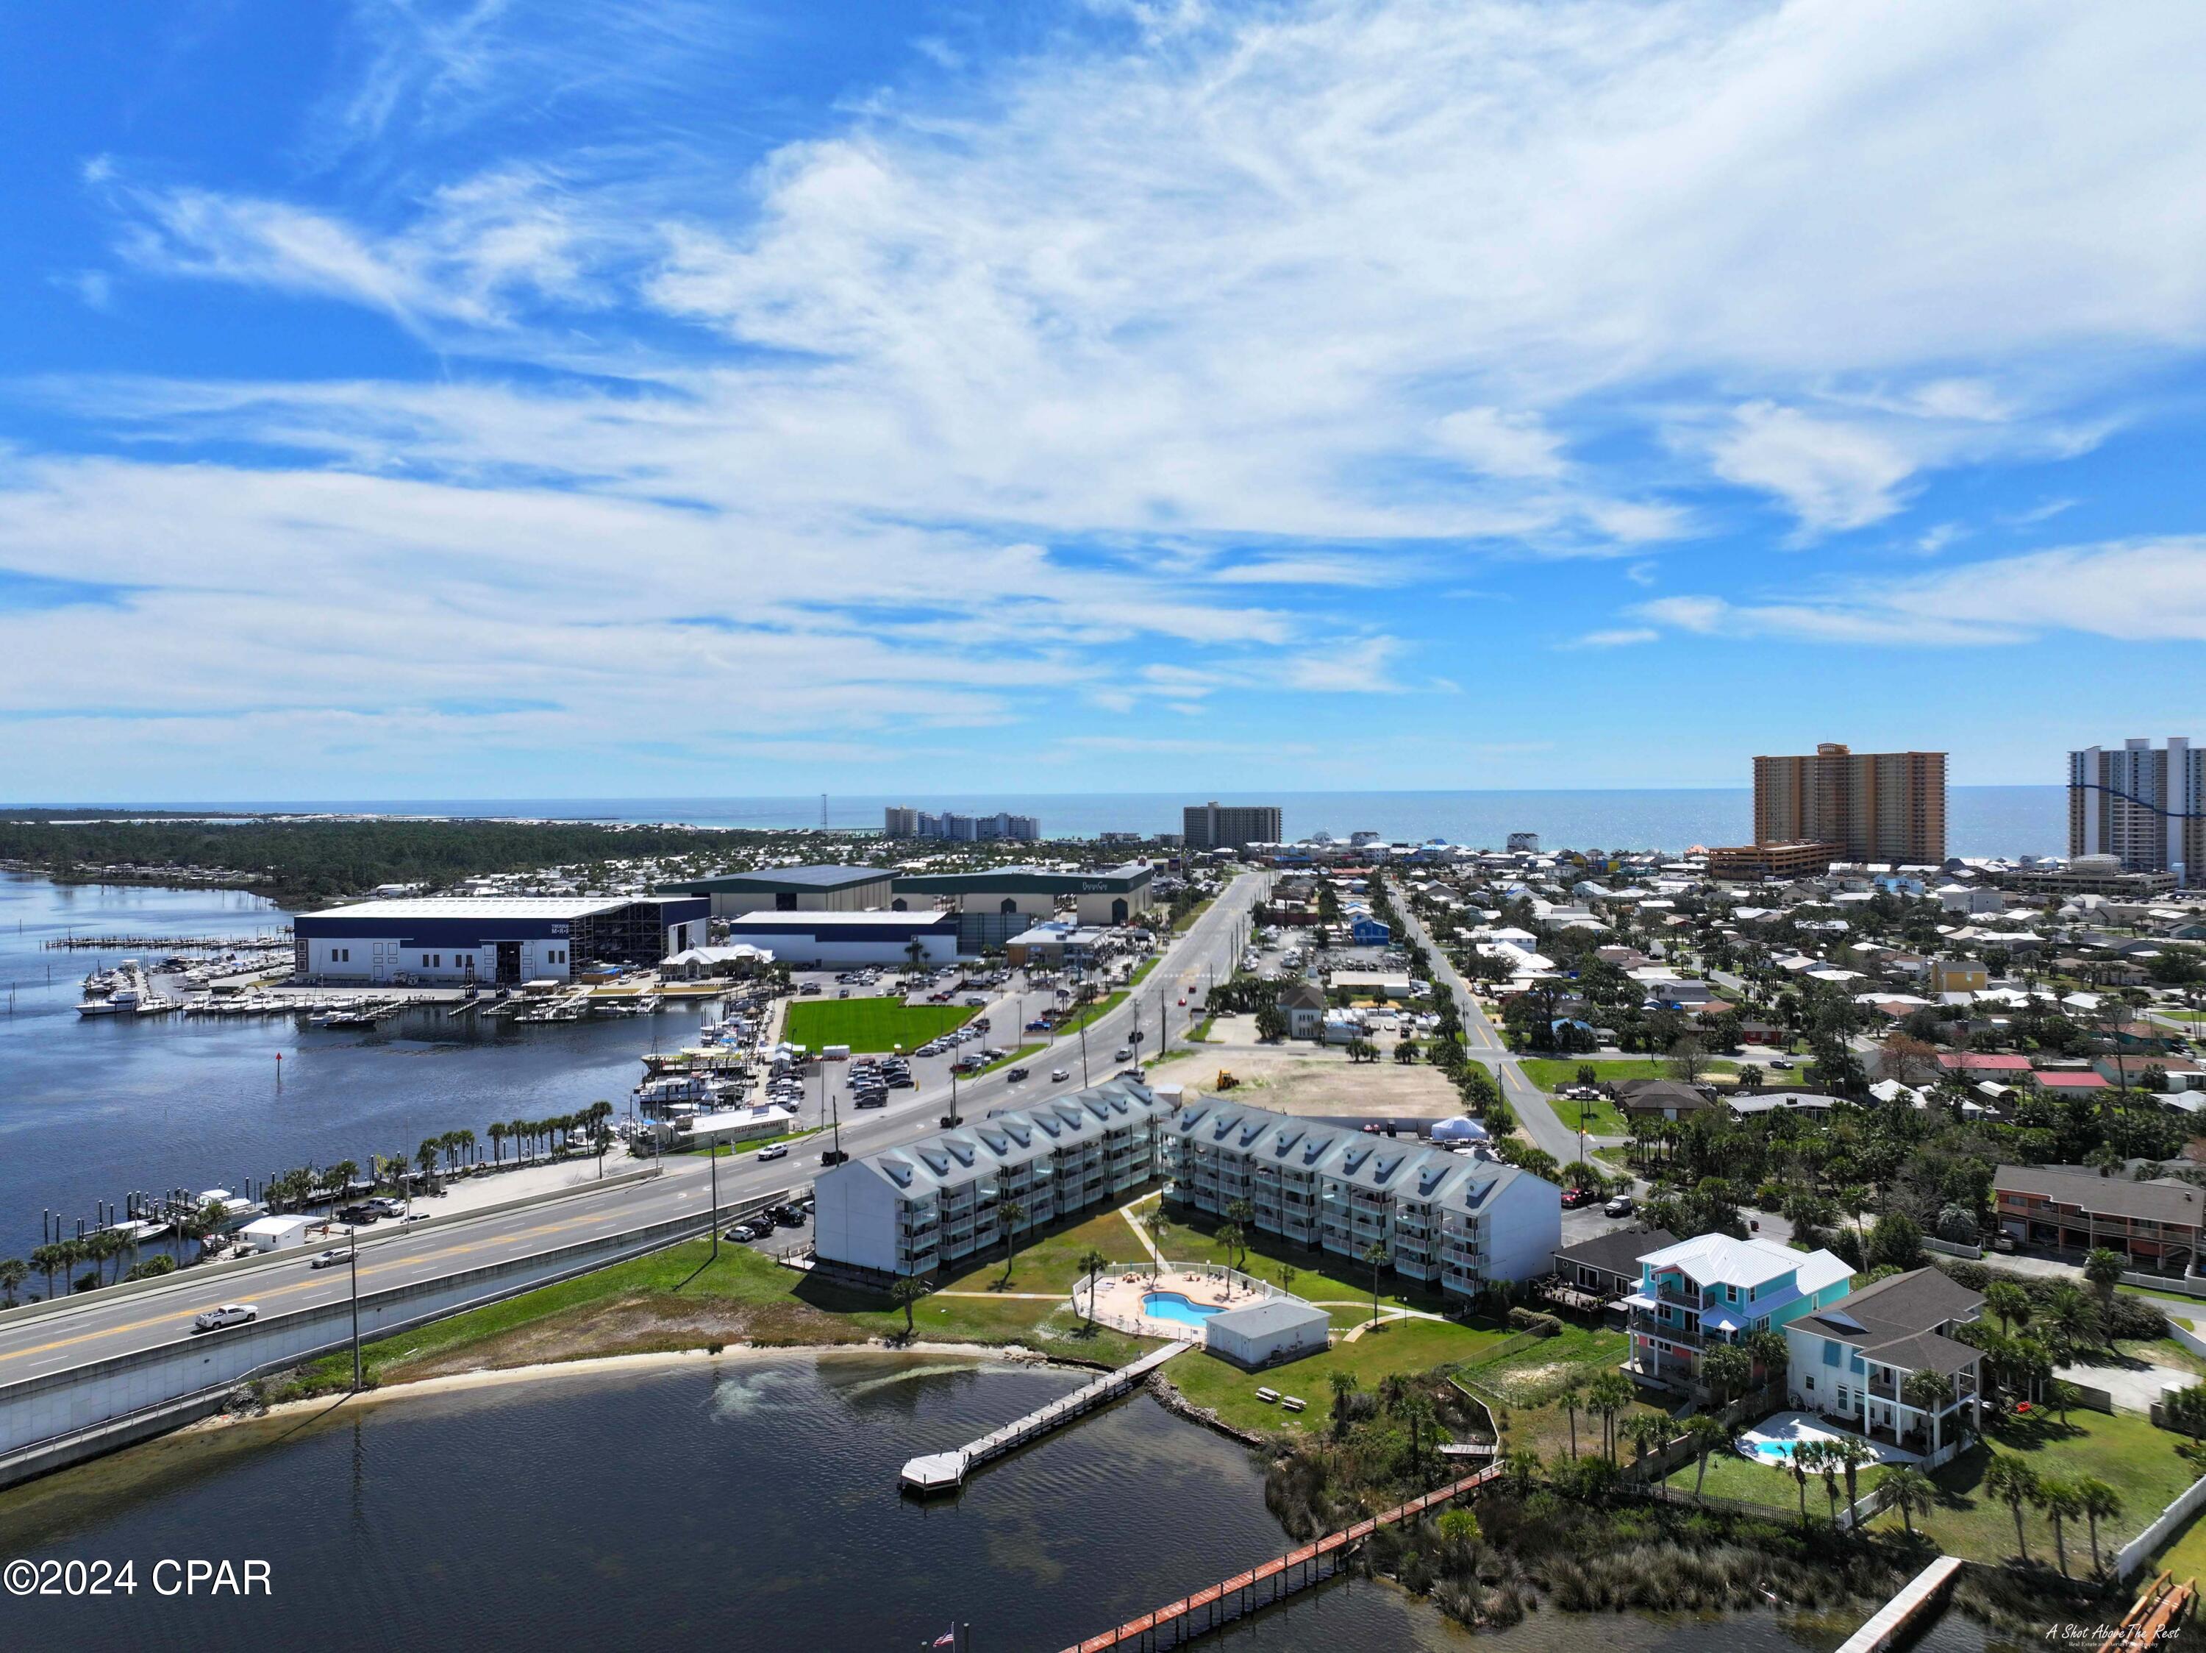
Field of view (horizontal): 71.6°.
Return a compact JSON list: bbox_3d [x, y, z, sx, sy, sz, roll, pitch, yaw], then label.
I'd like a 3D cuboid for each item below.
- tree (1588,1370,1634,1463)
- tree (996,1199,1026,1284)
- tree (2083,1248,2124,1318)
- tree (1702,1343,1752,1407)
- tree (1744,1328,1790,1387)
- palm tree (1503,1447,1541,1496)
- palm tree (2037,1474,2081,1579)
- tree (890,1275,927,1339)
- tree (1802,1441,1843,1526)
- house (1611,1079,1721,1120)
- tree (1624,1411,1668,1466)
[{"bbox_3d":[40.630,47.480,122.100,3.540,7.480,3.540,-1,1,0],"label":"tree"},{"bbox_3d":[-11.006,49.266,182.553,3.398,8.494,3.398,-1,1,0],"label":"tree"},{"bbox_3d":[102.513,48.175,156.028,3.962,9.926,3.962,-1,1,0],"label":"tree"},{"bbox_3d":[56.660,50.442,138.807,4.385,7.106,4.385,-1,1,0],"label":"tree"},{"bbox_3d":[61.727,50.386,142.182,4.171,6.954,4.171,-1,1,0],"label":"tree"},{"bbox_3d":[34.771,53.374,126.402,2.994,3.672,2.994,-1,1,0],"label":"palm tree"},{"bbox_3d":[65.640,48.020,104.720,2.980,6.820,2.980,-1,1,0],"label":"palm tree"},{"bbox_3d":[-19.490,48.300,154.500,3.720,5.300,3.720,-1,1,0],"label":"tree"},{"bbox_3d":[54.316,49.242,114.398,2.800,6.387,2.800,0,1,0],"label":"tree"},{"bbox_3d":[94.460,45.282,256.253,13.800,5.600,17.000,0,1,11],"label":"house"},{"bbox_3d":[44.886,51.587,126.381,3.422,6.261,3.422,-1,1,0],"label":"tree"}]

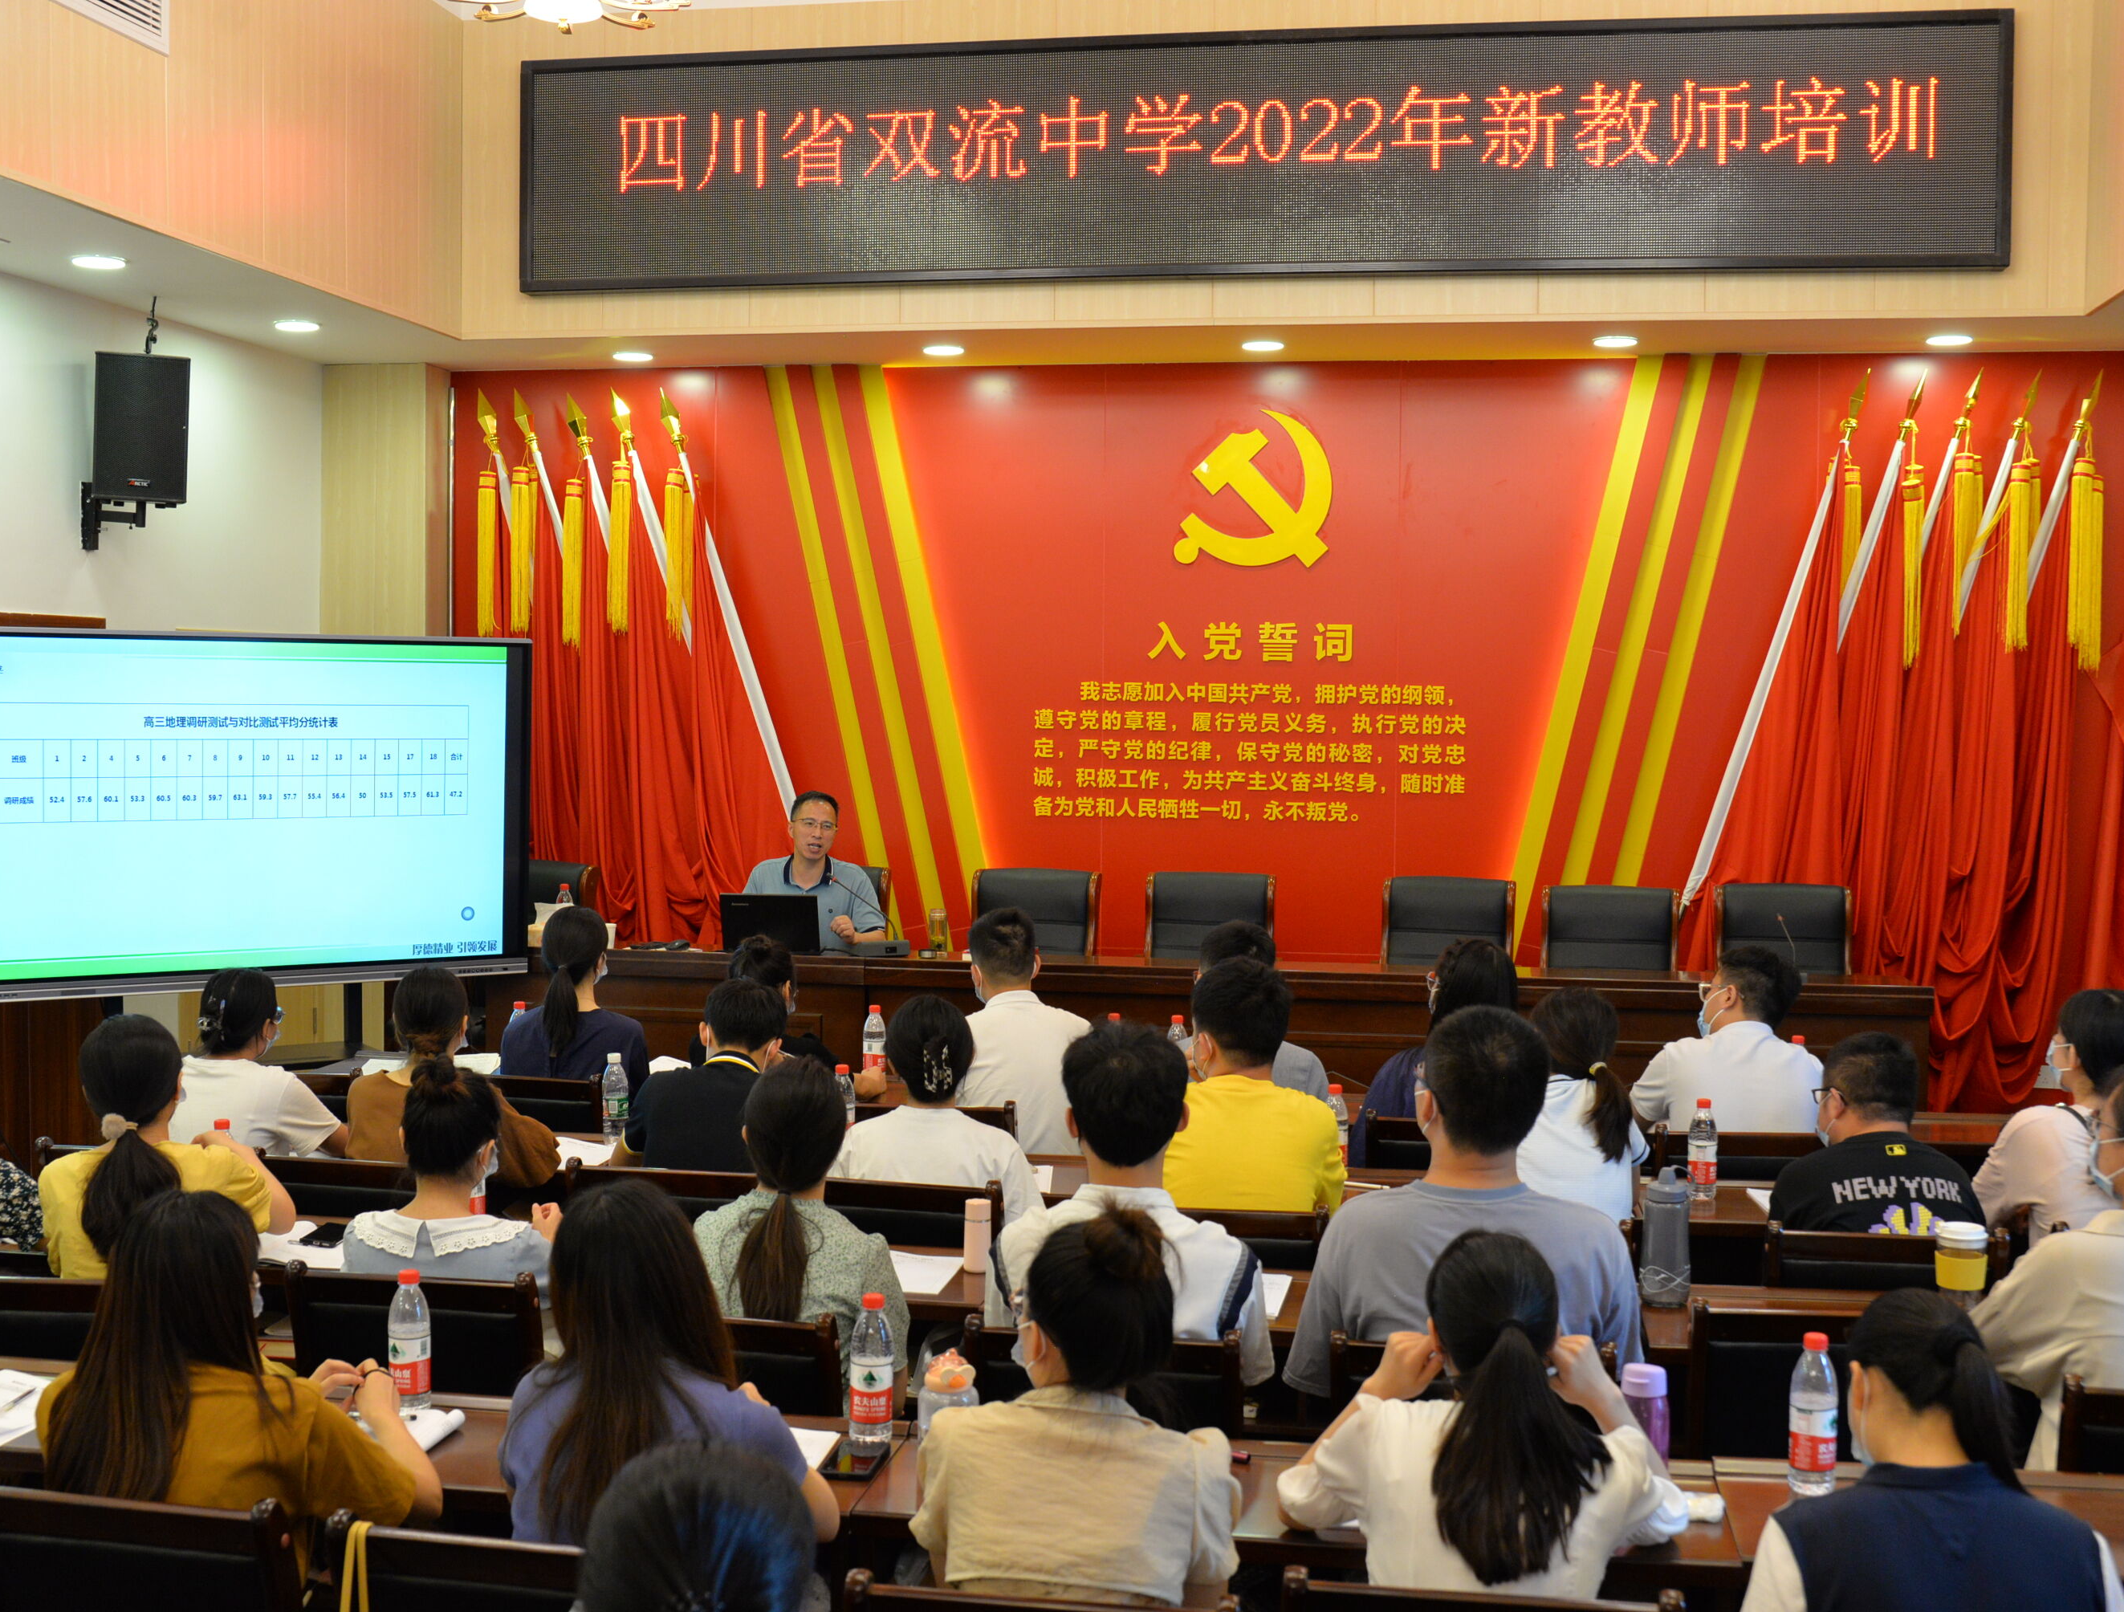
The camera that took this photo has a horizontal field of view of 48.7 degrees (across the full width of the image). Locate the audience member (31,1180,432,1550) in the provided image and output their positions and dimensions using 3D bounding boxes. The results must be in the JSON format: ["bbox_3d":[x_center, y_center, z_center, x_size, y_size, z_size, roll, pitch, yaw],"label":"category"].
[{"bbox_3d":[-1.051,1.103,3.227,0.520,1.230,0.760,1,3,15],"label":"audience member"}]

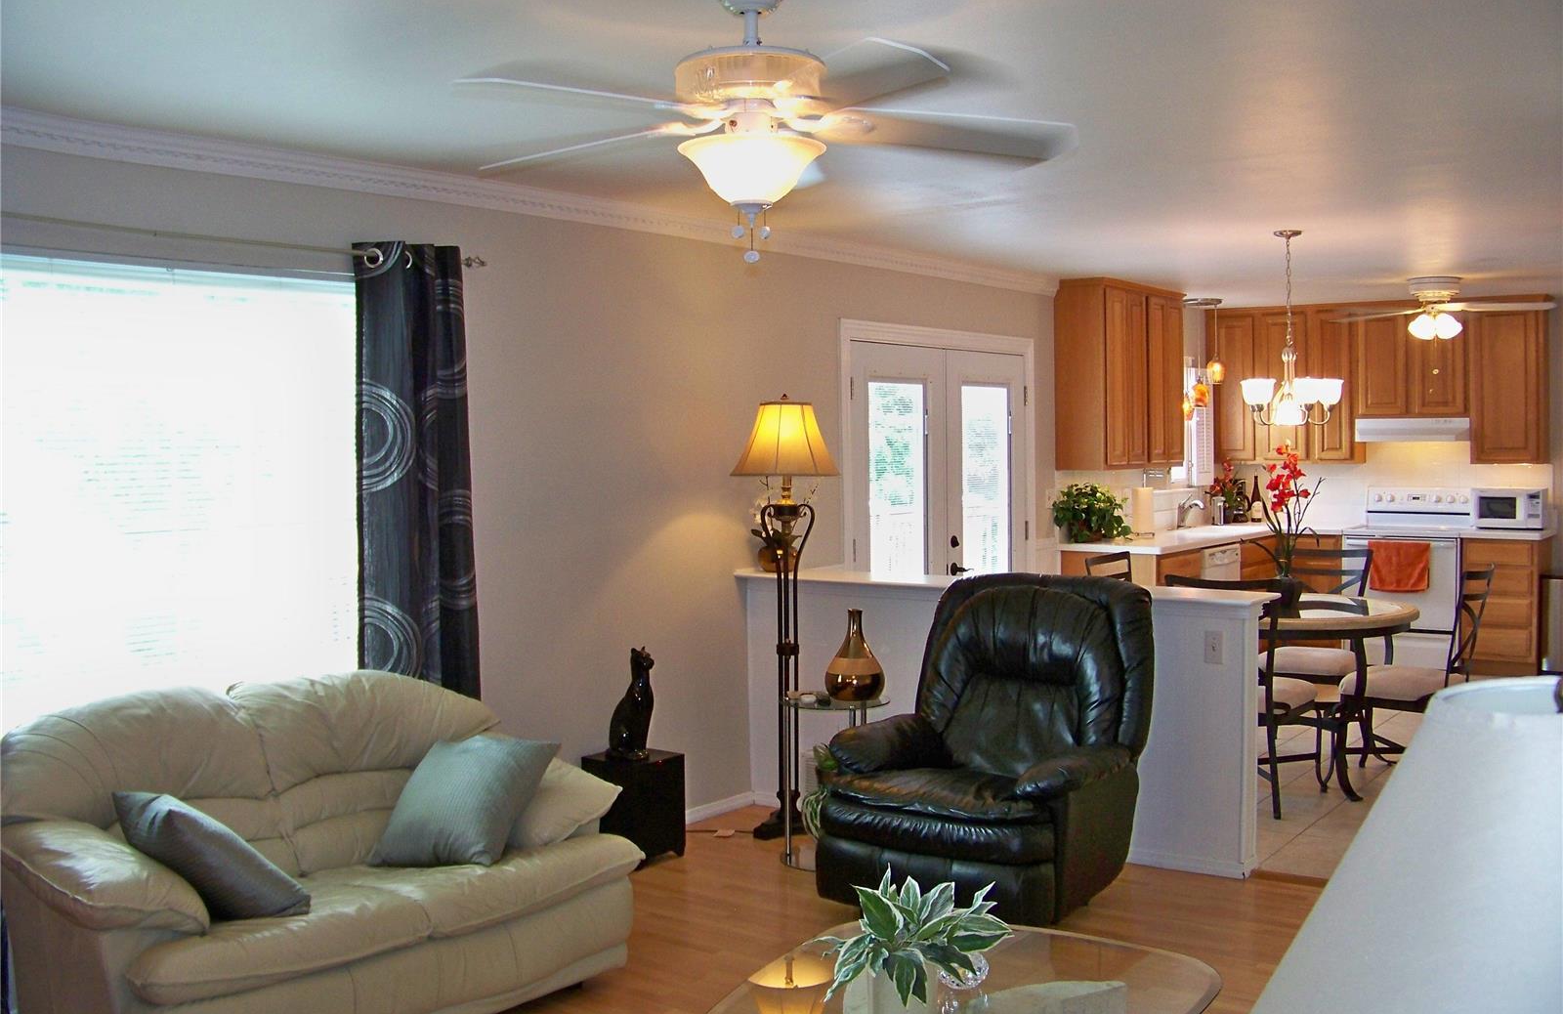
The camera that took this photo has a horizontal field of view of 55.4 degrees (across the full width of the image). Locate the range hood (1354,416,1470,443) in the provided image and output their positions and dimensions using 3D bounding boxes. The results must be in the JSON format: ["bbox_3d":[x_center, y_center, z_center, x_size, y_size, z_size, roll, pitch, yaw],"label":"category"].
[{"bbox_3d":[4.131,-0.501,9.742,0.740,0.155,0.460,1,4,35],"label":"range hood"}]

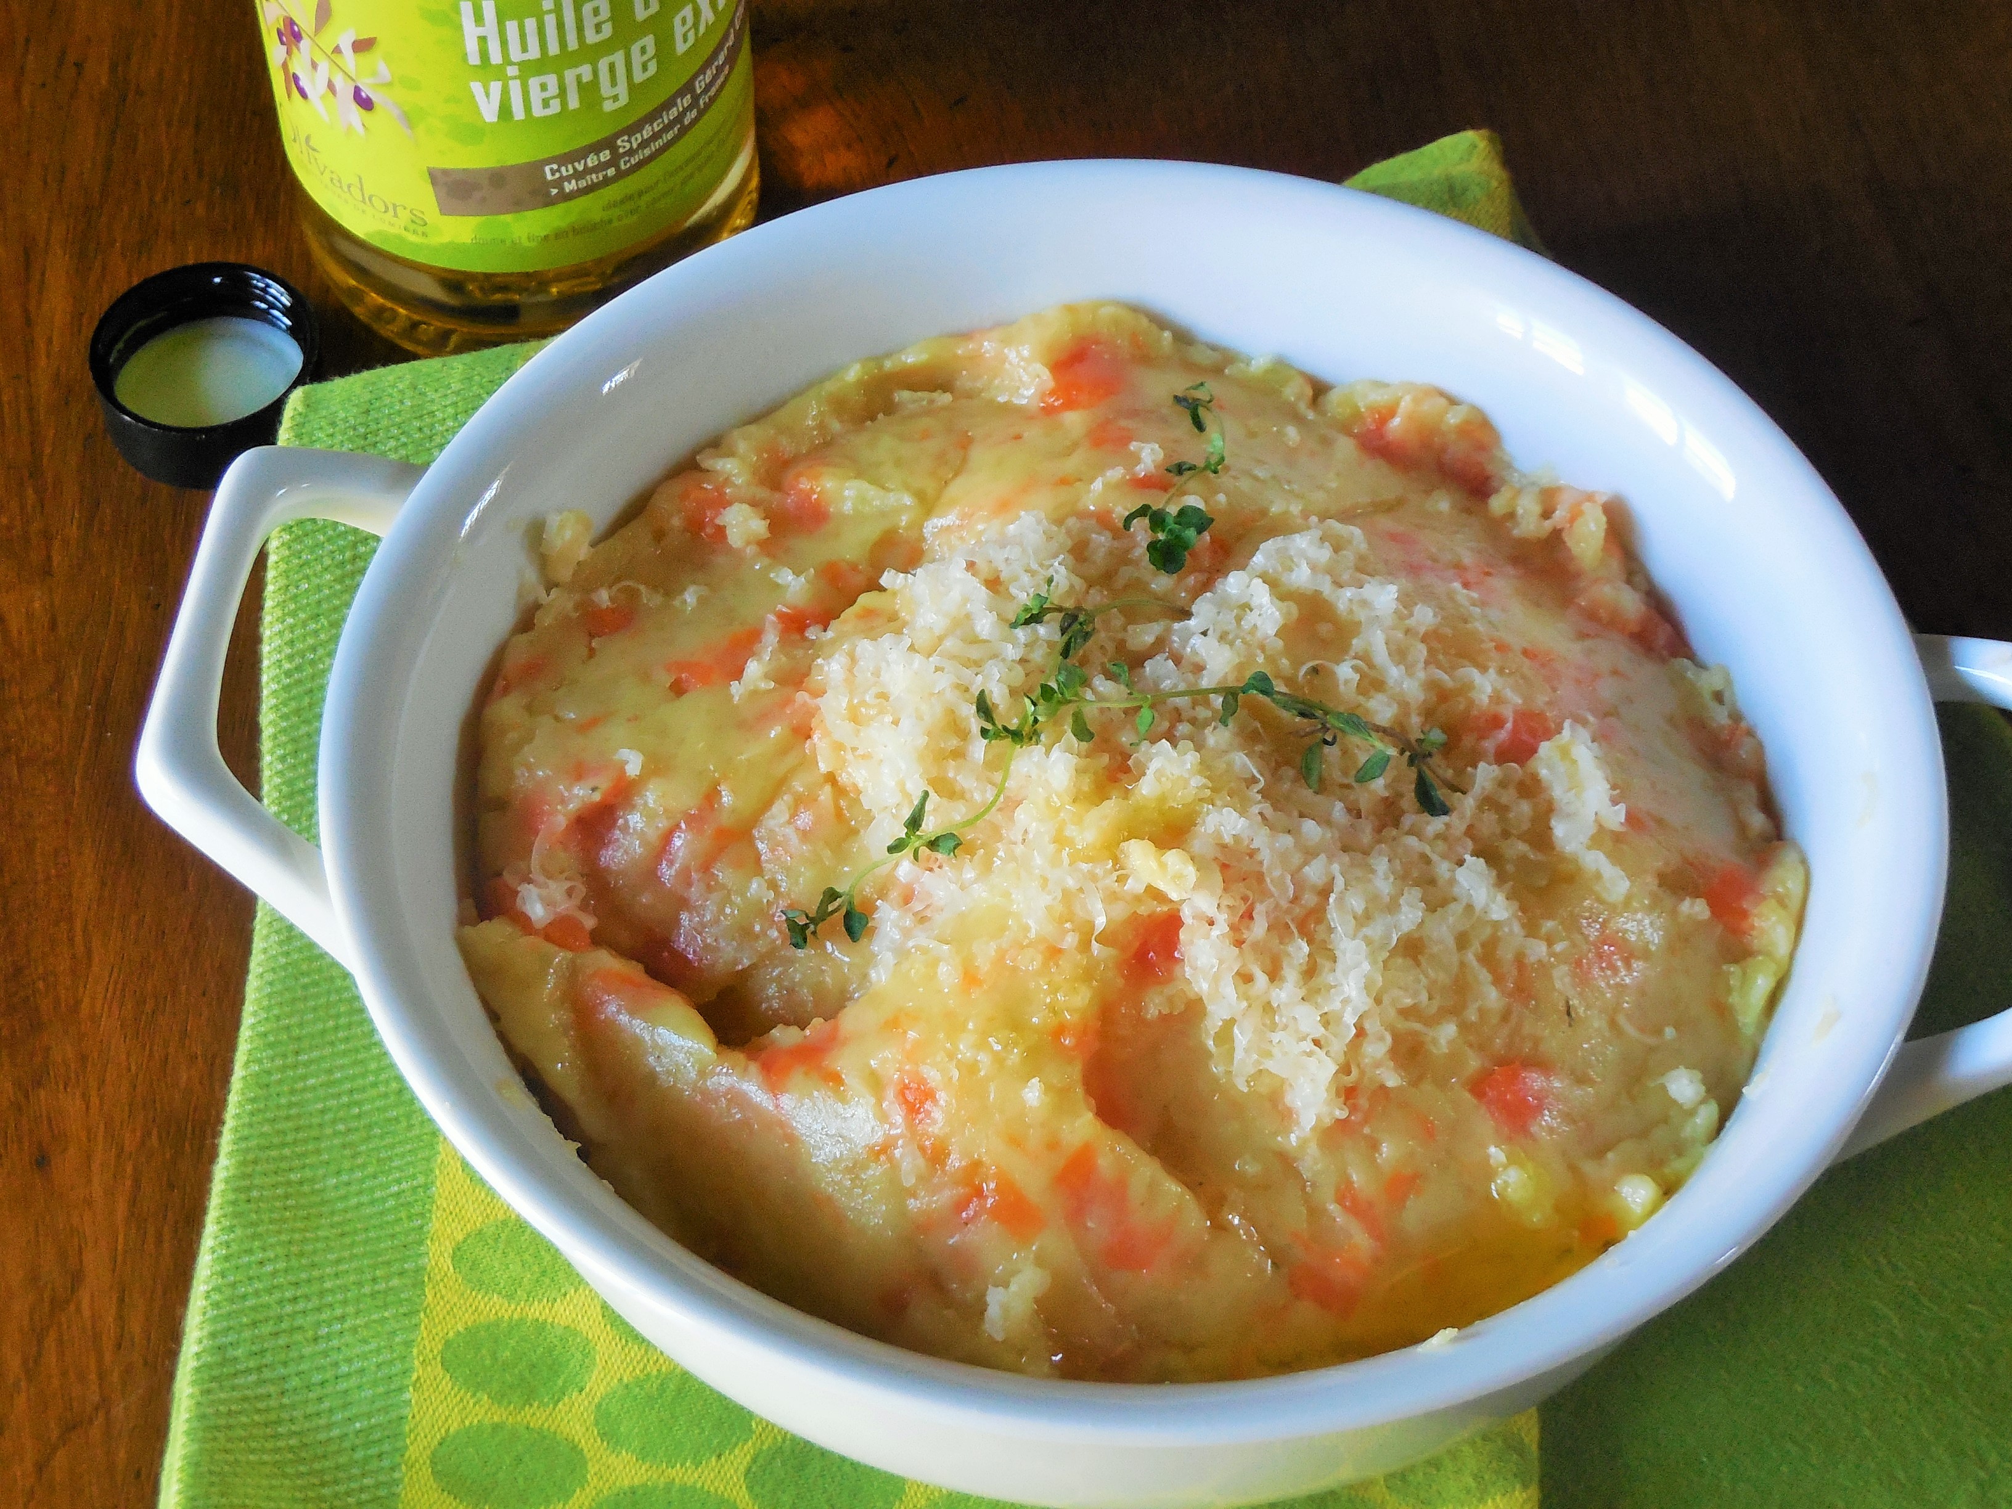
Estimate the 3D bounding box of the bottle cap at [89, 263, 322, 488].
[{"bbox_3d":[-0.114,-0.054,0.594,0.033,0.013,0.033,0,54,0],"label":"bottle cap"}]

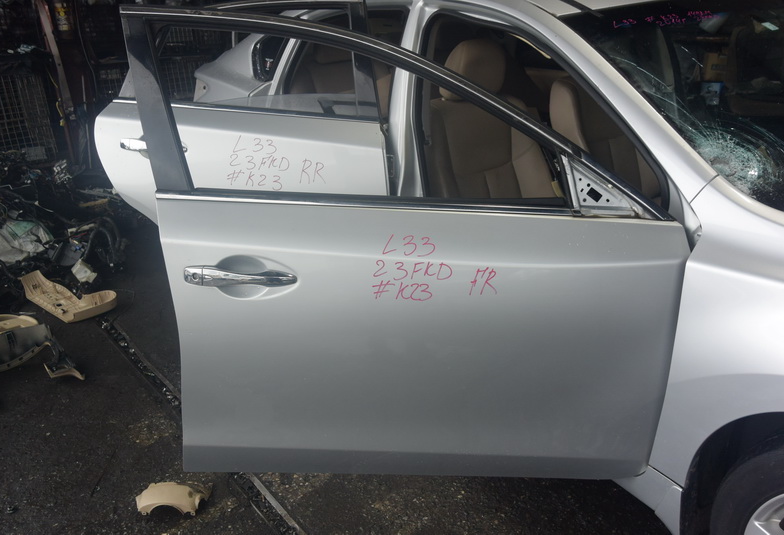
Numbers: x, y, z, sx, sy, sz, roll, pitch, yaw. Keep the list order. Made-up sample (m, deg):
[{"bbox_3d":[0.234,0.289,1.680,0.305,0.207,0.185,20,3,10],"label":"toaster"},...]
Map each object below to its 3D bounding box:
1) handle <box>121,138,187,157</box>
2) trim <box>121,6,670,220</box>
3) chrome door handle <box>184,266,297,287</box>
[{"bbox_3d":[-0.803,-0.405,2.400,0.230,0.038,0.045,2,21,6],"label":"handle"},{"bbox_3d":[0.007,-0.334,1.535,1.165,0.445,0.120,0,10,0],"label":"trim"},{"bbox_3d":[-0.315,0.019,1.483,0.232,0.038,0.045,0,21,0],"label":"chrome door handle"}]

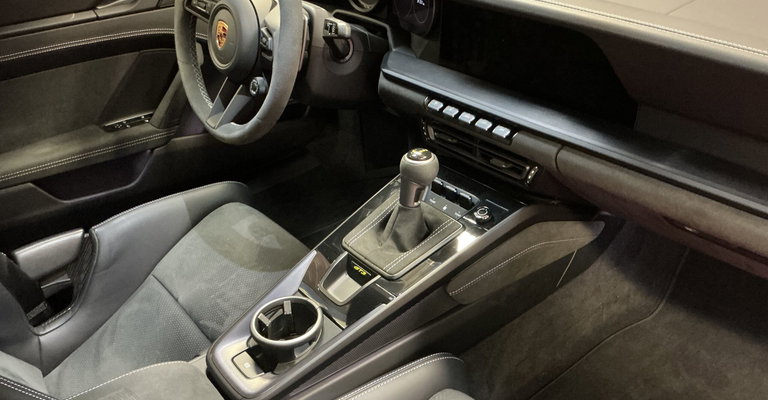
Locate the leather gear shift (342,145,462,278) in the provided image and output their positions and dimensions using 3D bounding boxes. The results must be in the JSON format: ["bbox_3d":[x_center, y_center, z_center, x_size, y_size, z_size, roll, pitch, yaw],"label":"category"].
[{"bbox_3d":[0.020,0.004,0.797,0.127,0.138,0.117,-31,43,-32],"label":"leather gear shift"}]

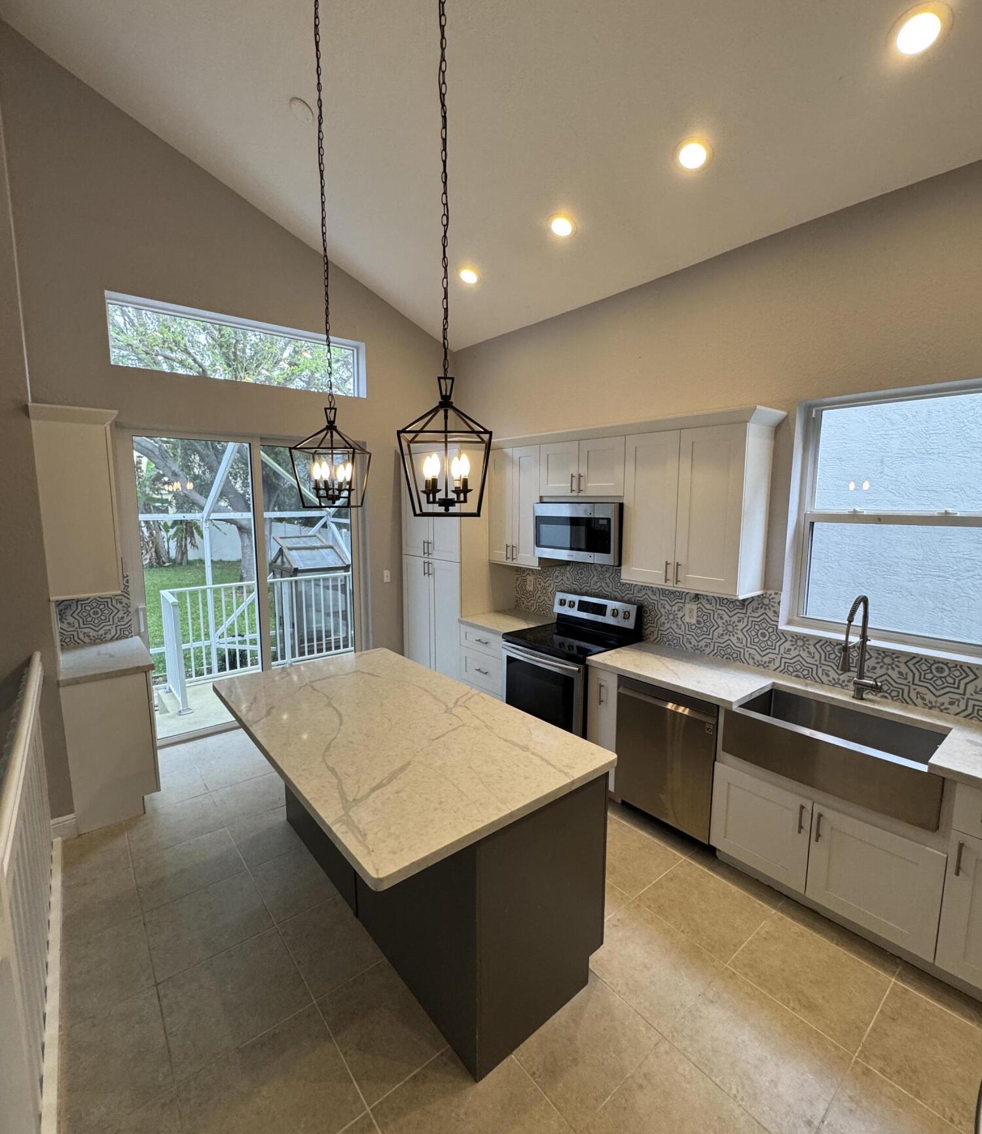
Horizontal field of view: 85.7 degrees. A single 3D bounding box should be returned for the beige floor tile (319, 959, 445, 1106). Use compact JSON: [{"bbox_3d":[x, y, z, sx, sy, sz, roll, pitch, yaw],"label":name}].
[{"bbox_3d":[-0.349,1.676,1.999,0.457,0.012,0.457,-6,10,-39],"label":"beige floor tile"}]

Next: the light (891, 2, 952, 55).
[{"bbox_3d":[1.532,-1.919,1.891,0.185,0.030,0.185,22,-8,-39],"label":"light"}]

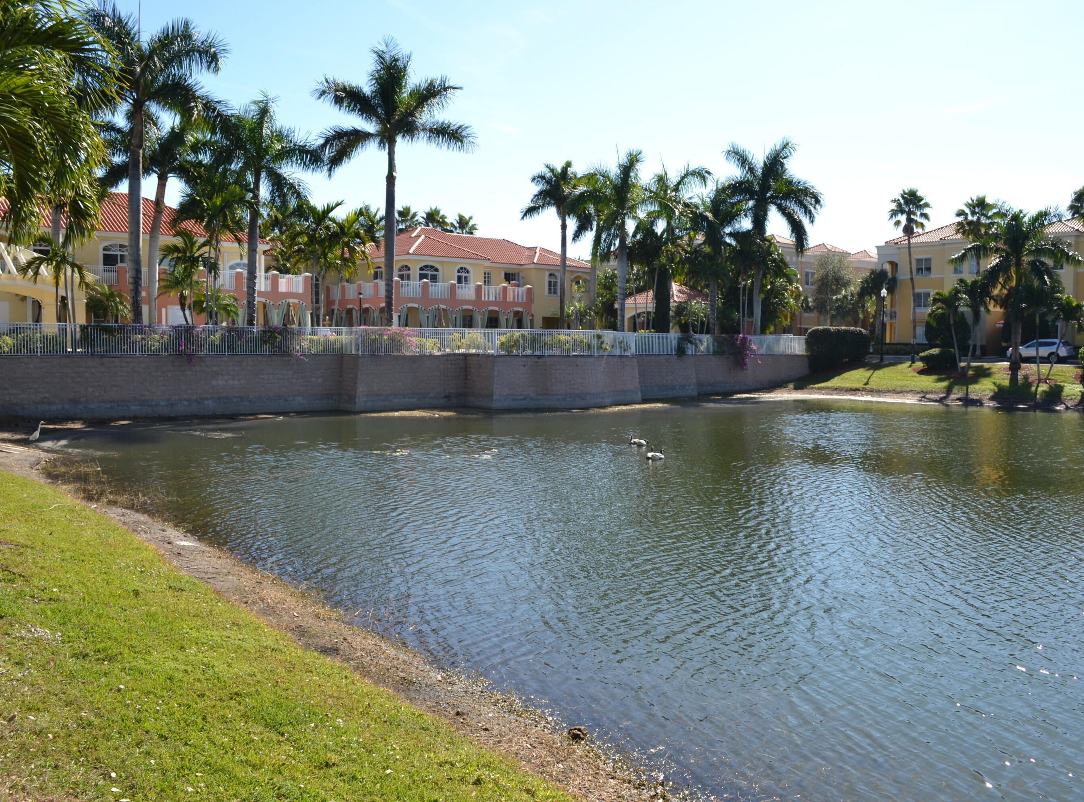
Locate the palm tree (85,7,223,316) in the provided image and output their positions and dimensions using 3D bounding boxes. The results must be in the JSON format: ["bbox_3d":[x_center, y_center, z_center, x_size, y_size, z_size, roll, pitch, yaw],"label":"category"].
[{"bbox_3d":[-18.523,-10.578,43.000,6.600,16.380,6.600,-1,3,-23],"label":"palm tree"}]

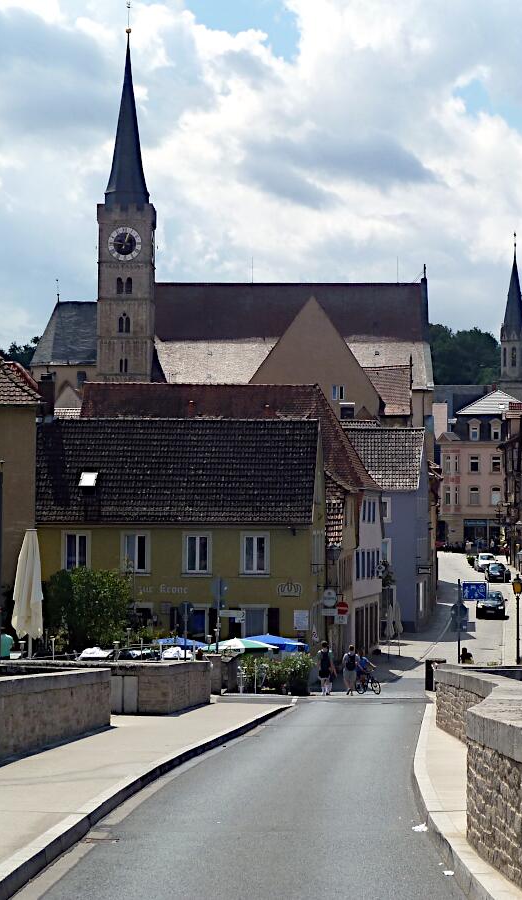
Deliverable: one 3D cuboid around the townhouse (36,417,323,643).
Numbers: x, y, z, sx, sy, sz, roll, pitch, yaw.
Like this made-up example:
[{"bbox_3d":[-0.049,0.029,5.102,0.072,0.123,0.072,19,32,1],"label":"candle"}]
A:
[{"bbox_3d":[-3.401,3.772,83.915,11.500,10.000,8.200,0,-2,0],"label":"townhouse"}]

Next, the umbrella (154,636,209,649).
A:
[{"bbox_3d":[-2.987,7.907,74.966,2.300,2.100,2.300,0,-2,0],"label":"umbrella"}]

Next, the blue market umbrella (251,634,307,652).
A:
[{"bbox_3d":[0.482,7.642,72.966,2.400,2.150,2.400,0,-2,0],"label":"blue market umbrella"}]

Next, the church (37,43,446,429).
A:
[{"bbox_3d":[-2.790,-11.997,186.683,36.500,48.300,19.000,0,-2,0],"label":"church"}]

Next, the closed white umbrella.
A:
[{"bbox_3d":[-7.168,4.801,62.923,0.950,4.800,0.950,0,-2,0],"label":"closed white umbrella"}]

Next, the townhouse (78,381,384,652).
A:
[{"bbox_3d":[-1.195,3.212,97.452,13.800,12.900,10.000,0,-2,4],"label":"townhouse"}]

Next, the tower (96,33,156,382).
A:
[{"bbox_3d":[-13.097,-15.033,199.168,5.600,52.002,5.600,0,-2,0],"label":"tower"}]

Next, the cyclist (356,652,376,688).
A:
[{"bbox_3d":[3.608,7.512,68.976,0.550,1.530,1.400,-1,-2,37],"label":"cyclist"}]

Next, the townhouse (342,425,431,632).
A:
[{"bbox_3d":[4.803,4.485,115.914,9.000,11.400,7.800,0,-2,7],"label":"townhouse"}]

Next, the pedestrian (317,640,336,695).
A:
[{"bbox_3d":[2.129,7.158,67.000,0.550,1.770,0.420,0,-2,6],"label":"pedestrian"}]

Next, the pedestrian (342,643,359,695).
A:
[{"bbox_3d":[2.932,7.207,67.000,0.500,1.670,0.420,0,-2,6],"label":"pedestrian"}]

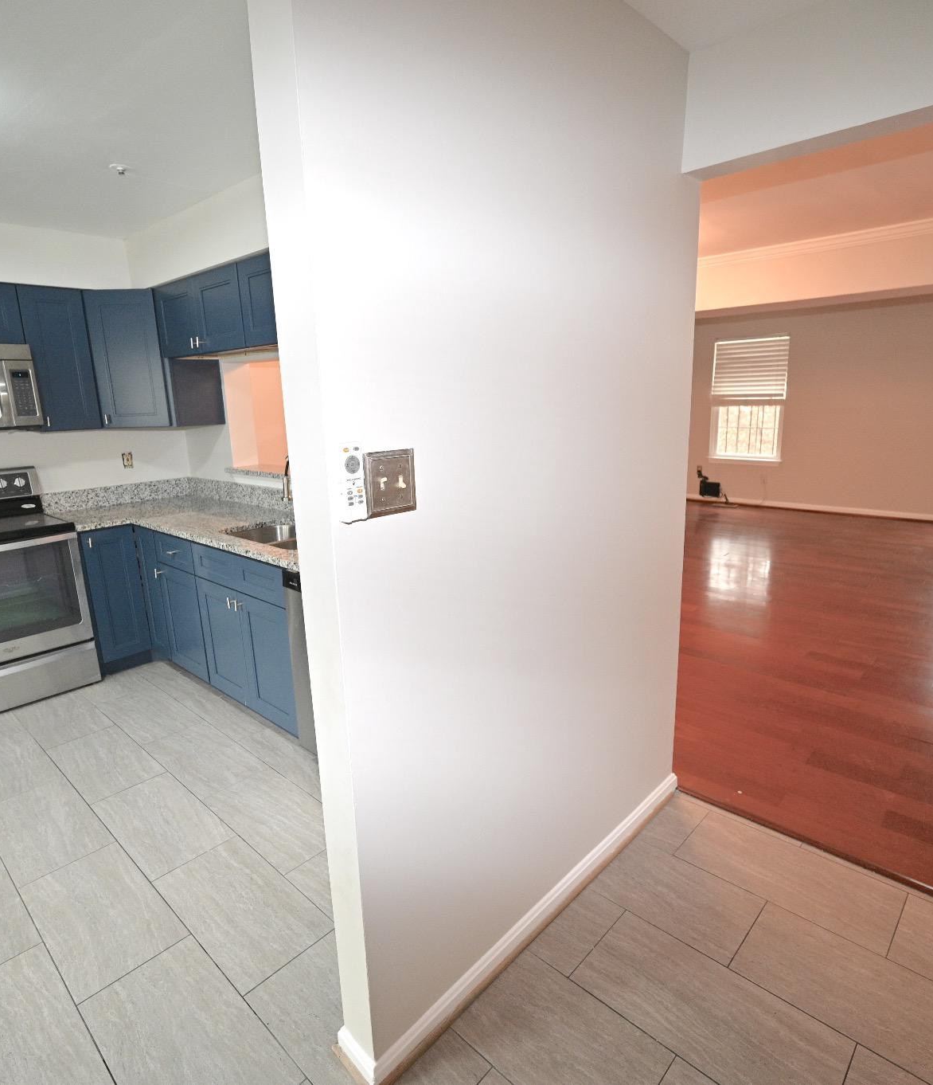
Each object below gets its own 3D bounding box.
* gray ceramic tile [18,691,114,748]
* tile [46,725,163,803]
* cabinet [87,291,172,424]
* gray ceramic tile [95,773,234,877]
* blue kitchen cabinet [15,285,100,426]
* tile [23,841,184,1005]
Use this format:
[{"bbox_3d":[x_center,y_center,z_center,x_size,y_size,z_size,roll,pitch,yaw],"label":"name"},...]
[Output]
[{"bbox_3d":[-2.025,0.884,3.182,0.603,0.010,0.300,10,17,42],"label":"gray ceramic tile"},{"bbox_3d":[-1.608,0.976,2.814,0.614,0.010,0.307,10,18,42],"label":"tile"},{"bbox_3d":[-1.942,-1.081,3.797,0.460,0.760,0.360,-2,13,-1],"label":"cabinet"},{"bbox_3d":[-1.141,1.043,2.369,0.608,0.010,0.300,10,17,42],"label":"gray ceramic tile"},{"bbox_3d":[-2.344,-1.018,3.594,0.335,0.755,0.302,10,17,42],"label":"blue kitchen cabinet"},{"bbox_3d":[-1.145,1.153,1.979,0.614,0.010,0.307,10,18,42],"label":"tile"}]

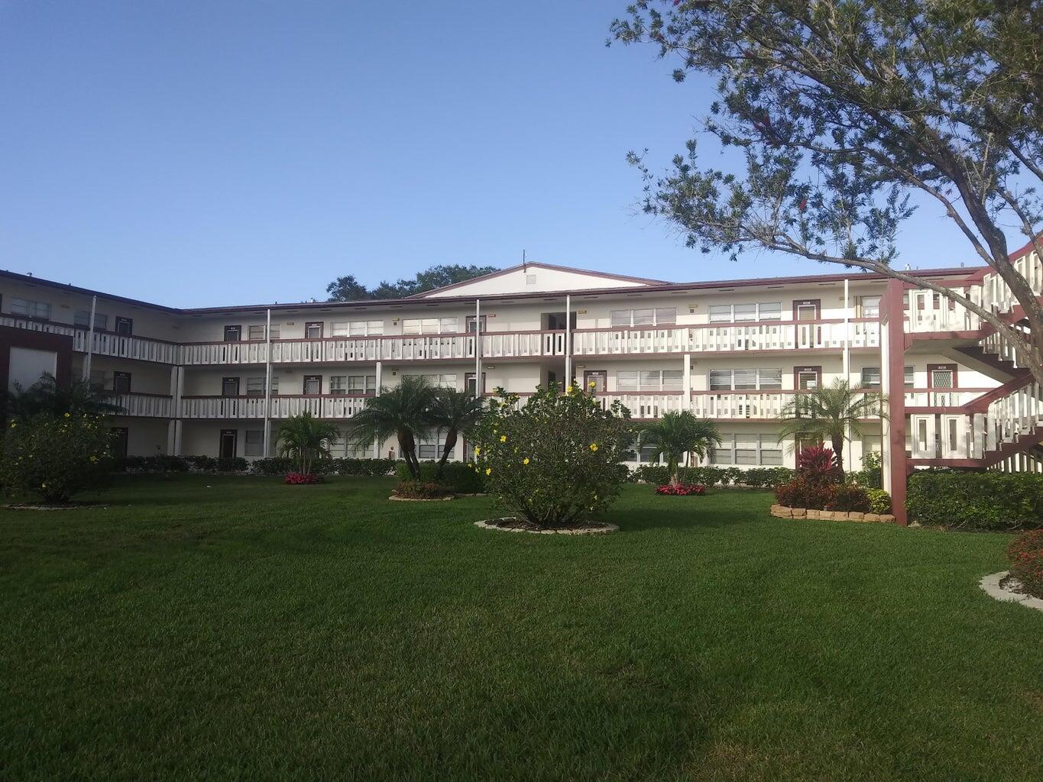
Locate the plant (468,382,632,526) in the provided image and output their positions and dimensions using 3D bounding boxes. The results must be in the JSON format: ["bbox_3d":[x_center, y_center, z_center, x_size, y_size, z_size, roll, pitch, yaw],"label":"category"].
[{"bbox_3d":[0.560,1.220,14.908,2.950,2.680,2.800,1,-4,2],"label":"plant"}]

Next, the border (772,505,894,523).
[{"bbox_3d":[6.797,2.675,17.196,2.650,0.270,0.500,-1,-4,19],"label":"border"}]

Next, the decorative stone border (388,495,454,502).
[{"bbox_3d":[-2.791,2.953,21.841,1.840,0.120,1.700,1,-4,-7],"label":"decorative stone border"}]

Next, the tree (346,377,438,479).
[{"bbox_3d":[-3.670,1.148,21.892,2.450,3.150,2.400,1,-4,-9],"label":"tree"}]

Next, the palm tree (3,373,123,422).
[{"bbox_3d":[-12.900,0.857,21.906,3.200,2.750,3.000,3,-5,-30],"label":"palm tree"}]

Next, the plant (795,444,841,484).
[{"bbox_3d":[6.854,1.782,18.062,1.030,1.100,1.000,-1,-4,21],"label":"plant"}]

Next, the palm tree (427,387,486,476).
[{"bbox_3d":[-1.872,1.362,21.904,1.700,2.800,1.650,1,-4,-5],"label":"palm tree"}]

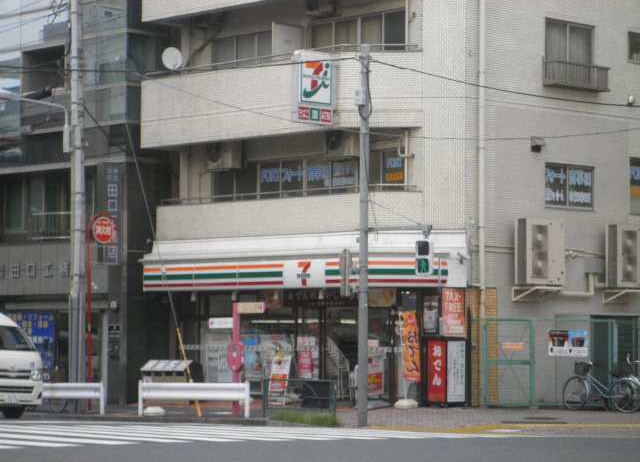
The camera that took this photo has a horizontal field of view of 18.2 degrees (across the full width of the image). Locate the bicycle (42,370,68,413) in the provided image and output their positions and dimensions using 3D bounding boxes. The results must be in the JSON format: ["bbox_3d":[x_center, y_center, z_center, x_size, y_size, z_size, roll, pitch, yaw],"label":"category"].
[{"bbox_3d":[-6.430,3.699,46.794,0.560,1.060,1.750,3,-4,-42],"label":"bicycle"}]

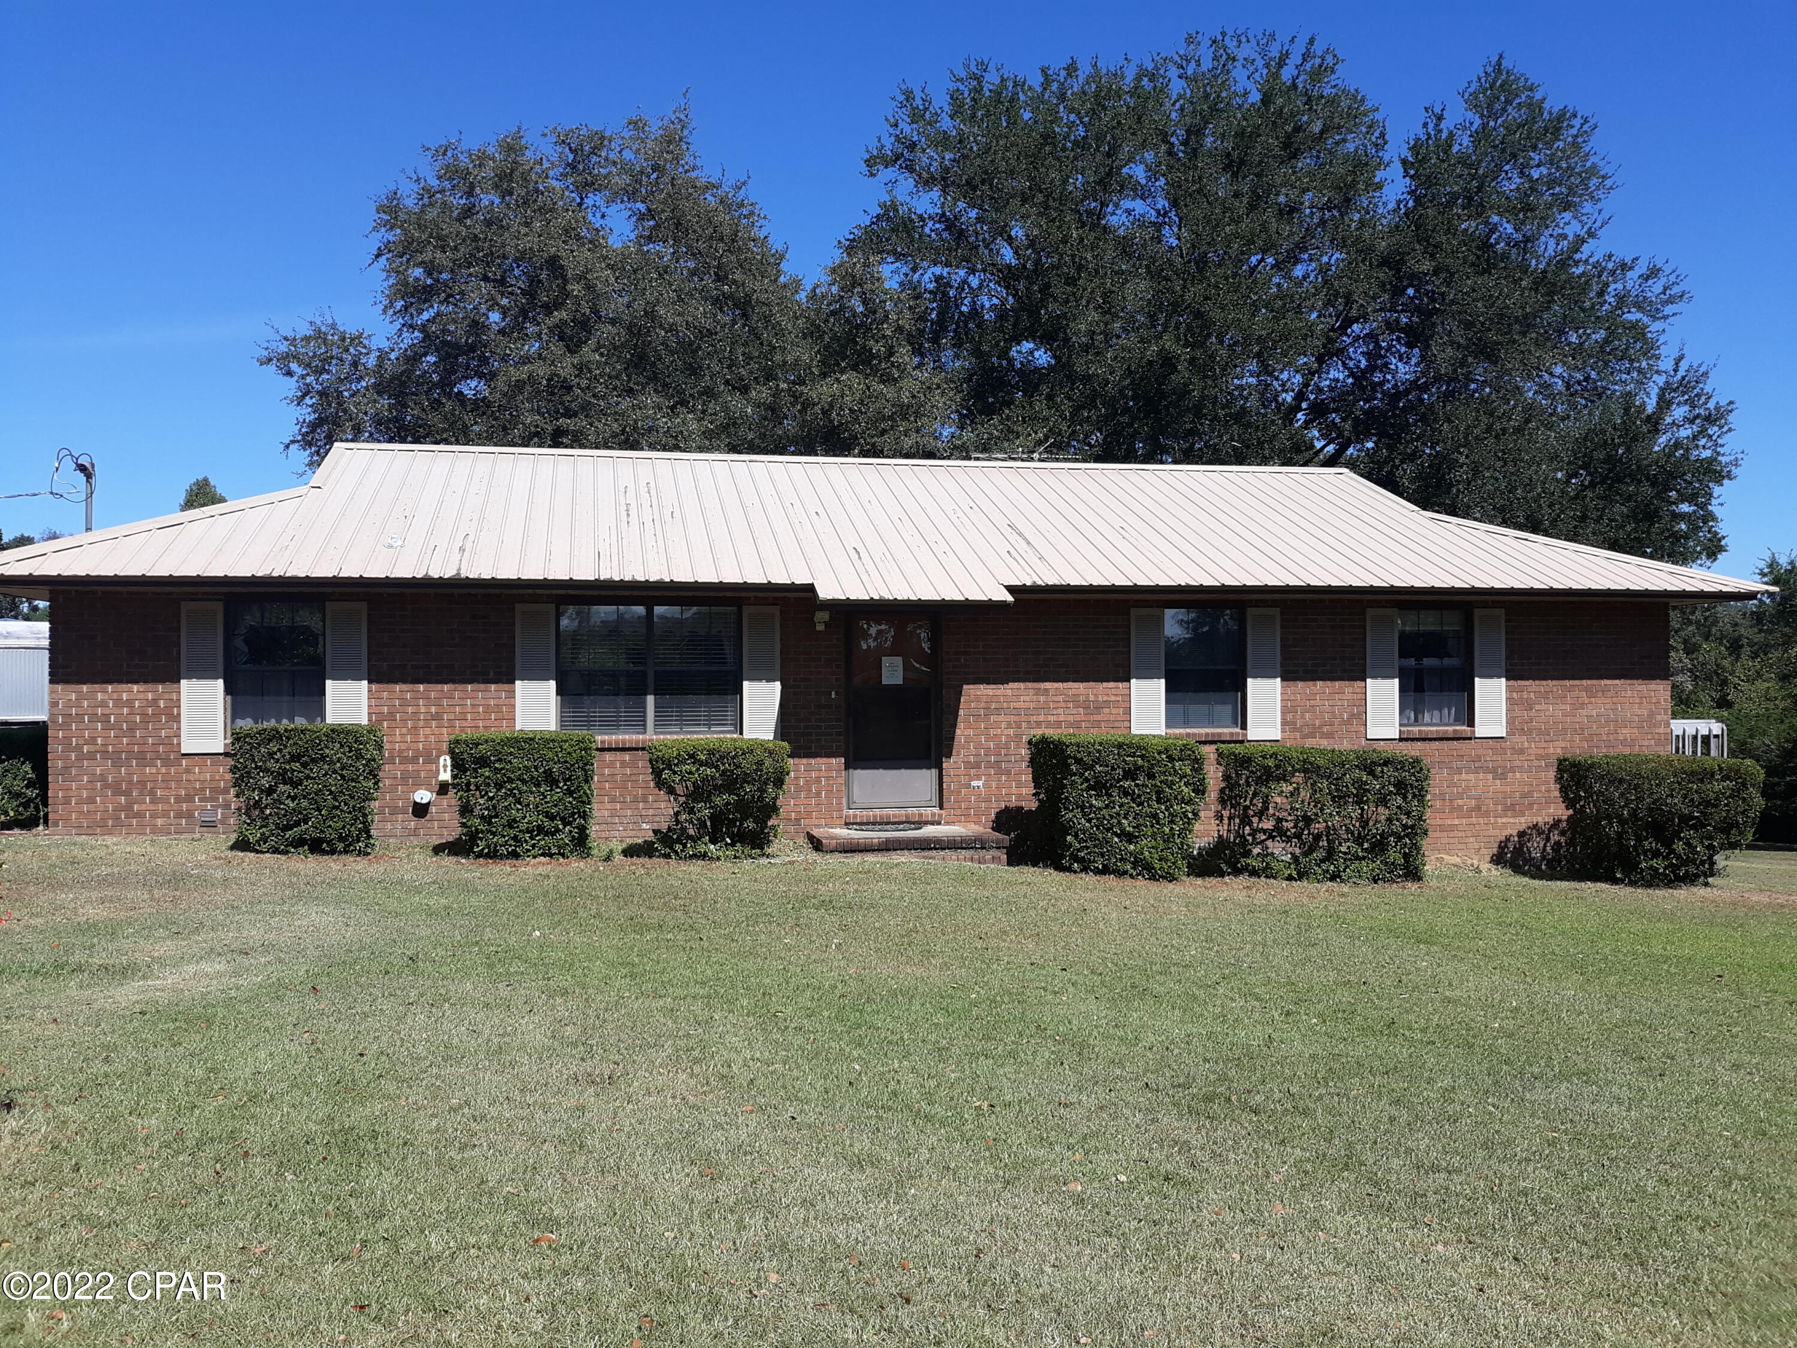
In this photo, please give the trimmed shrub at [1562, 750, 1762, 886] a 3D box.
[{"bbox_3d":[7.921,1.490,15.135,1.870,1.300,0.870,0,-1,-11],"label":"trimmed shrub"}]

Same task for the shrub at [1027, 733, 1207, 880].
[{"bbox_3d":[2.090,1.241,13.889,1.410,1.310,1.120,0,-1,-11],"label":"shrub"}]

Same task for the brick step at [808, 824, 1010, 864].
[{"bbox_3d":[0.049,1.652,13.893,1.740,0.280,1.310,0,-1,-11],"label":"brick step"}]

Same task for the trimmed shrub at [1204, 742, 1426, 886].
[{"bbox_3d":[4.146,1.339,14.217,1.850,1.300,0.870,0,-1,-11],"label":"trimmed shrub"}]

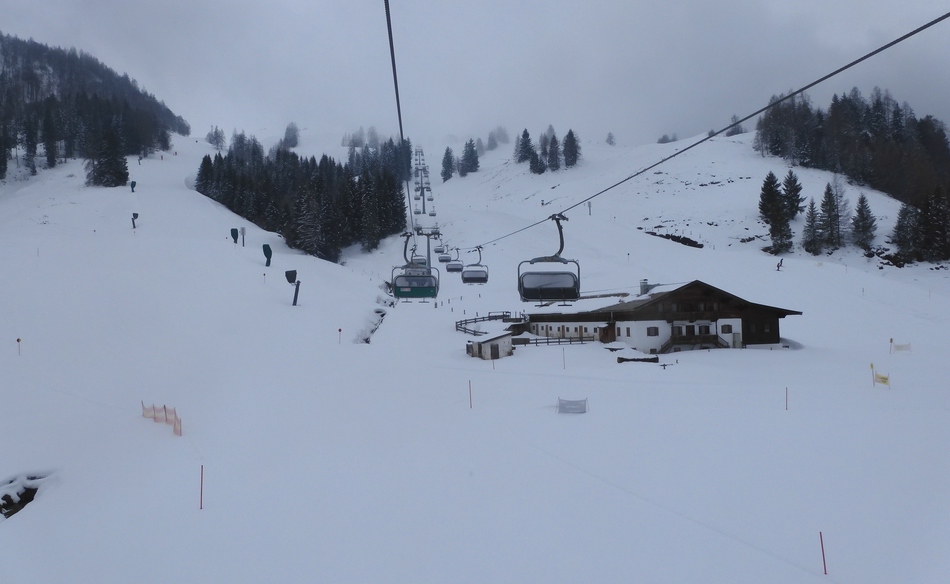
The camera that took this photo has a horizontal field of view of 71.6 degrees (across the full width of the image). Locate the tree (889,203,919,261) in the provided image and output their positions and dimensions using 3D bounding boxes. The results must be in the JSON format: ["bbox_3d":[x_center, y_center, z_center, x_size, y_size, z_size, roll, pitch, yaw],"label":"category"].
[{"bbox_3d":[98.910,-13.965,152.000,6.440,13.390,6.440,-1,-2,0],"label":"tree"}]

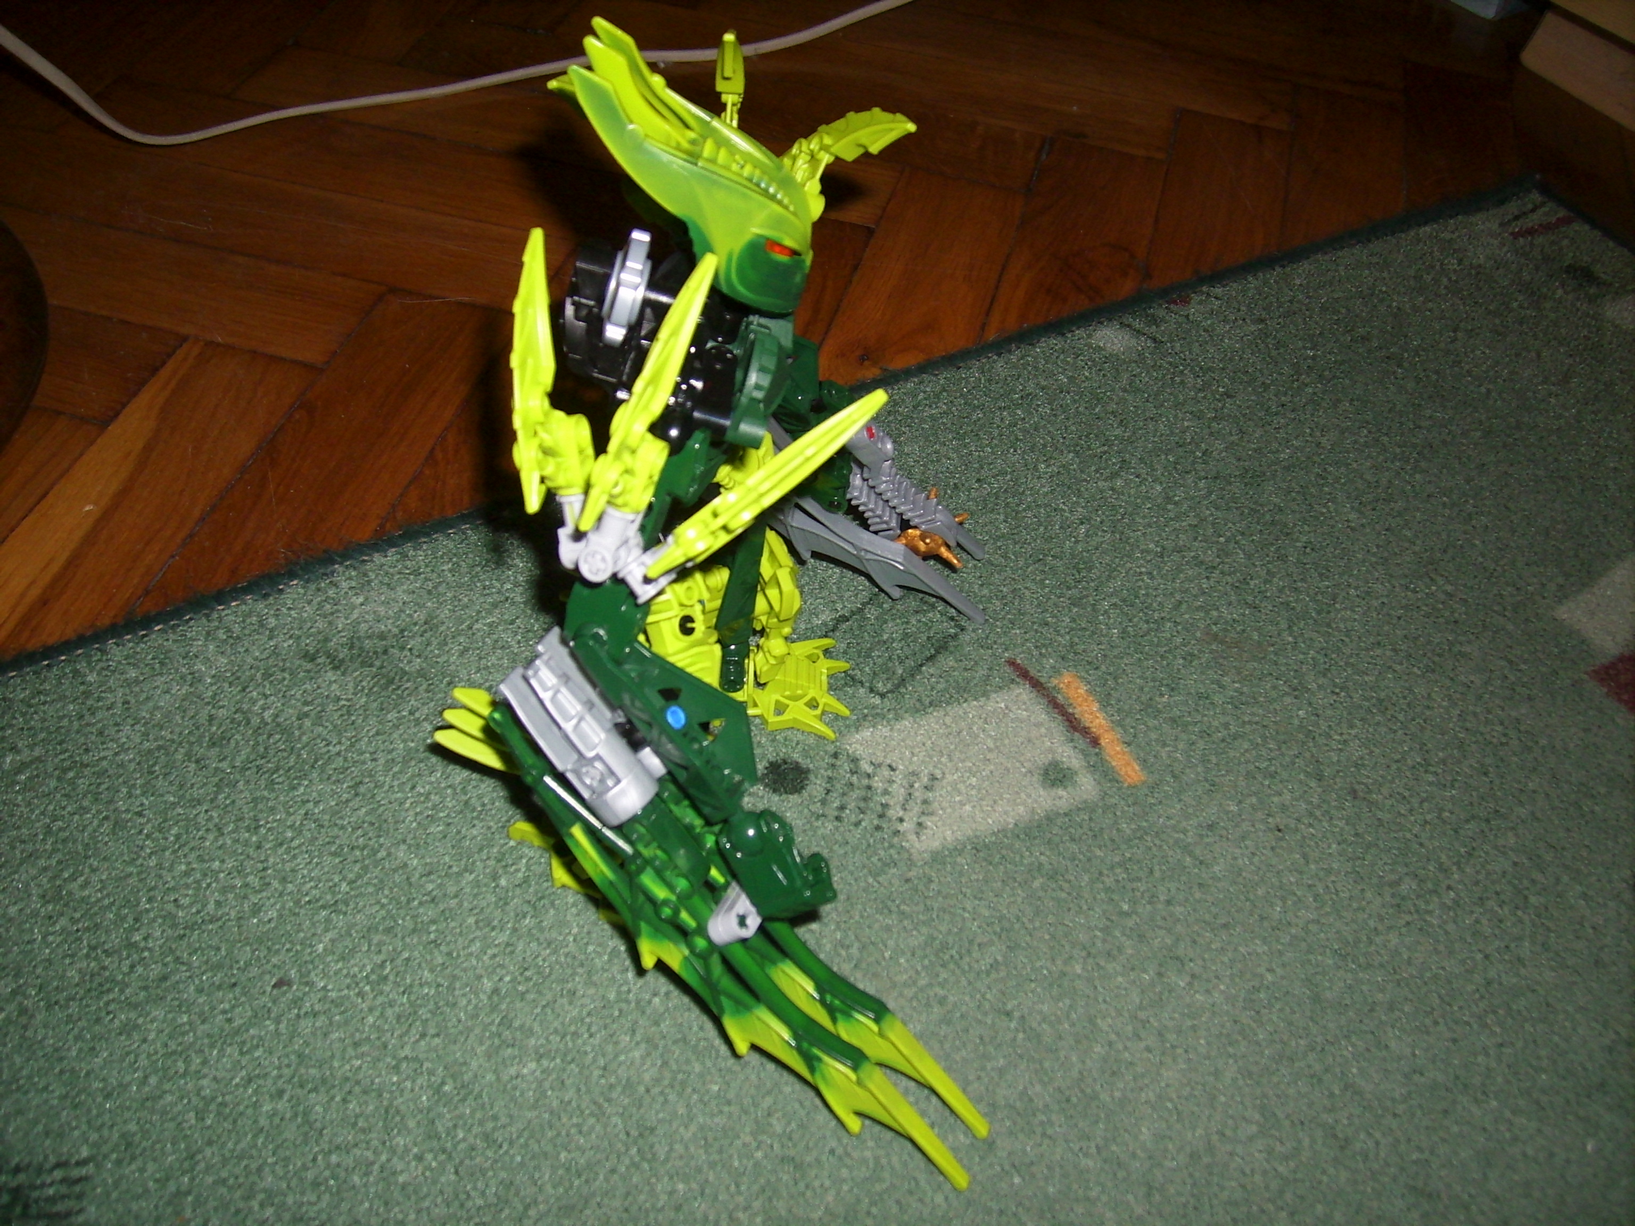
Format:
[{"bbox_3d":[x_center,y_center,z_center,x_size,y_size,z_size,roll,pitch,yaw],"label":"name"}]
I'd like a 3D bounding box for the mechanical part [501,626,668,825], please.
[{"bbox_3d":[-0.054,0.026,0.345,0.015,0.015,0.042,-38,92,-30],"label":"mechanical part"}]

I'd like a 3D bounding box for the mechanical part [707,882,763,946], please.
[{"bbox_3d":[-0.018,0.069,0.345,0.008,0.009,0.015,34,56,-15],"label":"mechanical part"}]

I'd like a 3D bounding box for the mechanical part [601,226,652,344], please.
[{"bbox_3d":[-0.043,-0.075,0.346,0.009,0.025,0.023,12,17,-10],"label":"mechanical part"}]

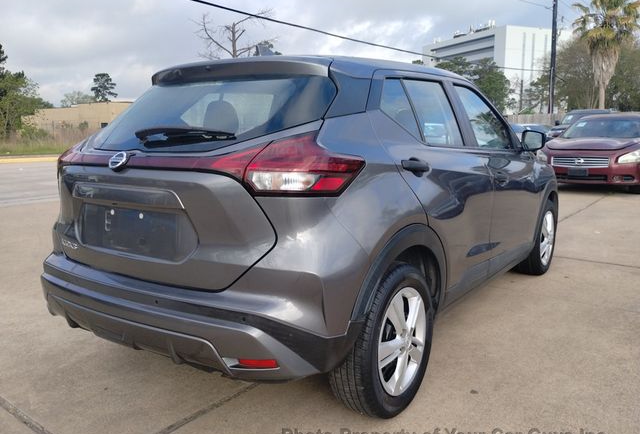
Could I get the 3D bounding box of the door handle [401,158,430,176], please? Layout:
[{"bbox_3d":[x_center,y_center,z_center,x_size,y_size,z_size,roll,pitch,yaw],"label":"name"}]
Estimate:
[{"bbox_3d":[0.397,-0.208,2.150,0.055,0.068,0.240,5,11,35],"label":"door handle"}]

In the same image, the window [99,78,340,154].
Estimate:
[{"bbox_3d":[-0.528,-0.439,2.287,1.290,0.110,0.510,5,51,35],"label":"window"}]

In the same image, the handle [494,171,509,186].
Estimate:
[{"bbox_3d":[1.087,-0.240,3.127,0.055,0.068,0.240,5,11,35],"label":"handle"}]

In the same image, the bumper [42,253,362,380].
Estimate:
[{"bbox_3d":[-0.676,0.326,2.177,1.740,0.390,0.460,5,11,35],"label":"bumper"}]

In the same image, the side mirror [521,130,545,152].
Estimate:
[{"bbox_3d":[1.439,-0.509,3.501,0.180,0.152,0.135,5,11,35],"label":"side mirror"}]

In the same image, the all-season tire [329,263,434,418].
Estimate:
[{"bbox_3d":[0.280,0.506,2.228,0.210,0.652,0.652,5,11,35],"label":"all-season tire"}]

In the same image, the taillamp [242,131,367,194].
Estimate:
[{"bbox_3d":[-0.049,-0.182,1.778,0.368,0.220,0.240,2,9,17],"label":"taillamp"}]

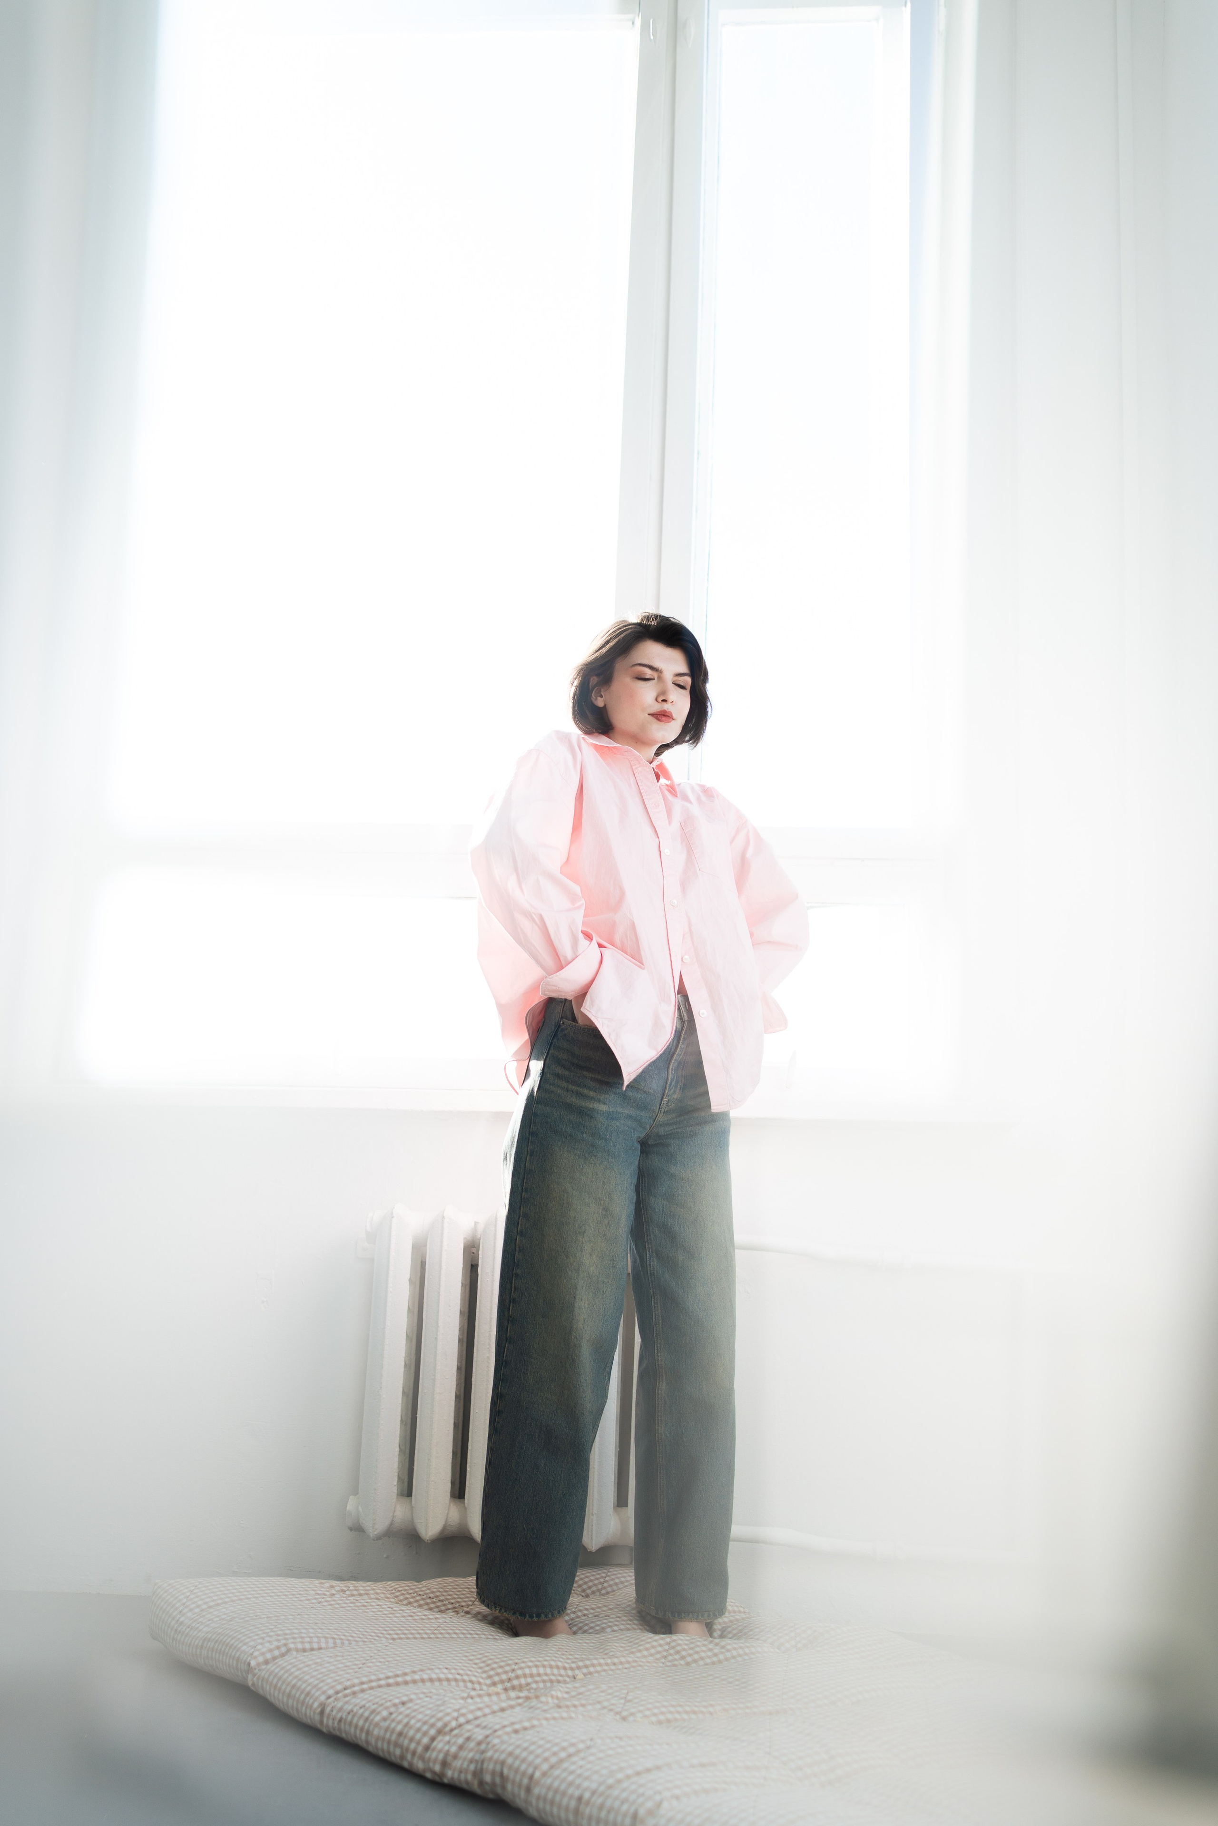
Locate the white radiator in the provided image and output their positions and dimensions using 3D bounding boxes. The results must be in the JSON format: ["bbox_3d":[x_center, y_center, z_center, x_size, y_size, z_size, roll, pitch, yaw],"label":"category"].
[{"bbox_3d":[-0.139,0.831,3.222,0.655,0.587,0.140,1,-8,5],"label":"white radiator"}]

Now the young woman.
[{"bbox_3d":[0.050,0.322,2.922,0.570,1.683,0.370,5,-9,-27],"label":"young woman"}]

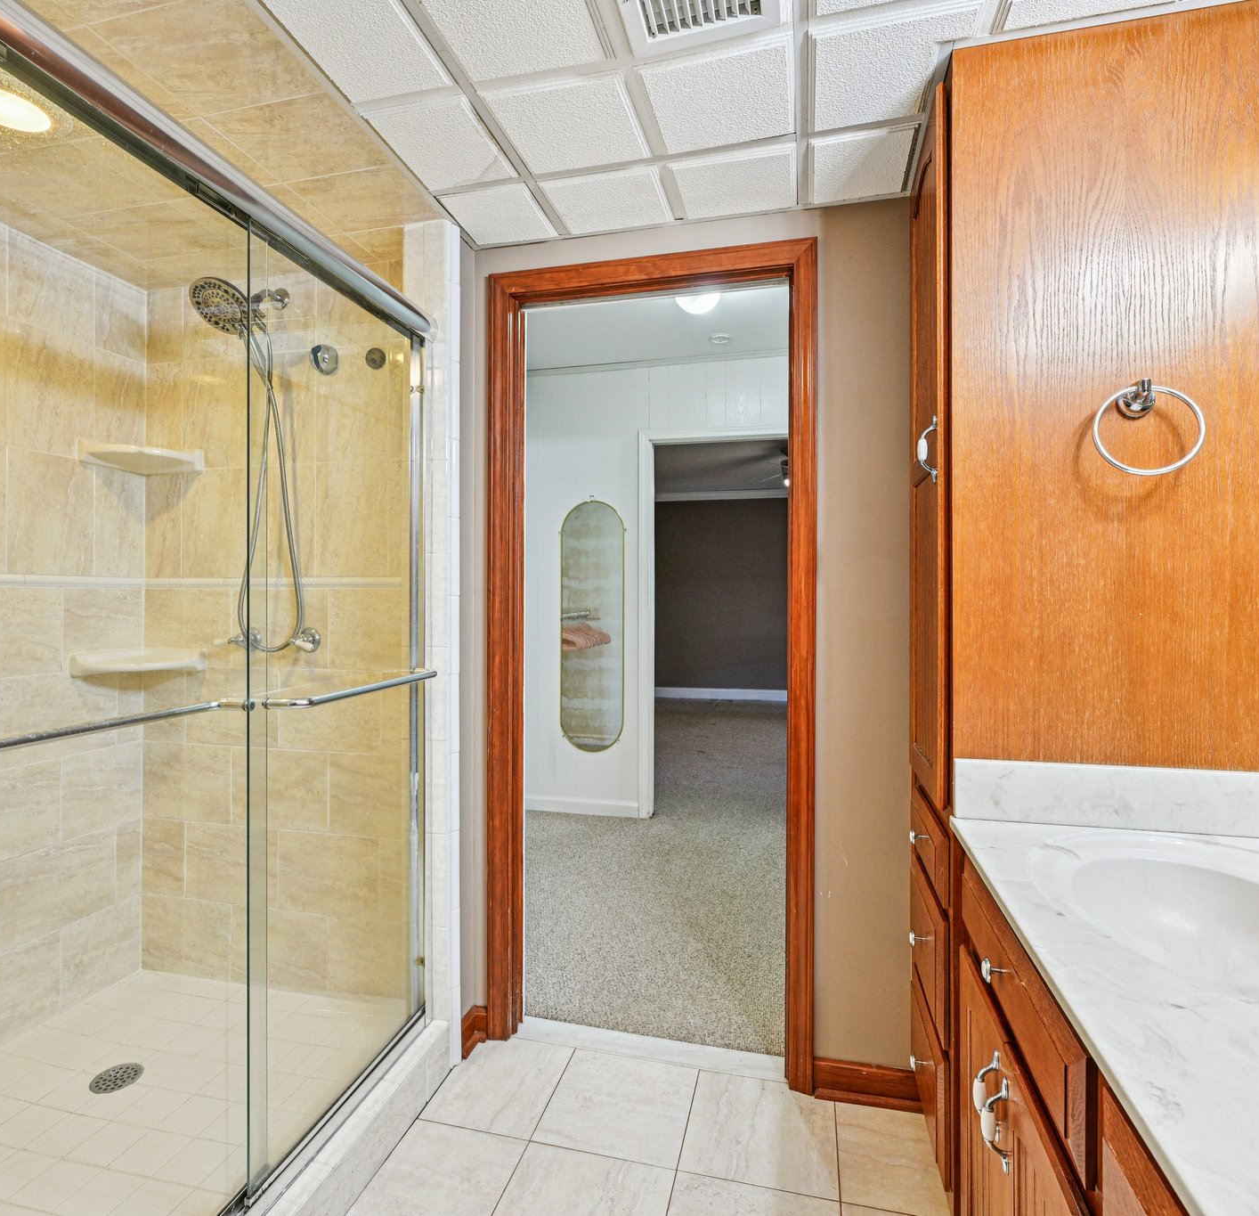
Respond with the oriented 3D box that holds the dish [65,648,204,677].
[{"bbox_3d":[-1.538,0.171,2.240,0.335,0.070,0.205,0,0,-31],"label":"dish"}]

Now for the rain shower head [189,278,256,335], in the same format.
[{"bbox_3d":[-1.134,-0.860,2.007,0.180,0.050,0.180,0,-35,11],"label":"rain shower head"}]

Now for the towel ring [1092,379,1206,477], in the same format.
[{"bbox_3d":[0.833,-0.290,1.149,0.157,0.162,0.056,0,1,14],"label":"towel ring"}]

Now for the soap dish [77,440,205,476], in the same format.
[{"bbox_3d":[-1.540,-0.469,2.245,0.315,0.070,0.195,0,0,-31],"label":"soap dish"}]

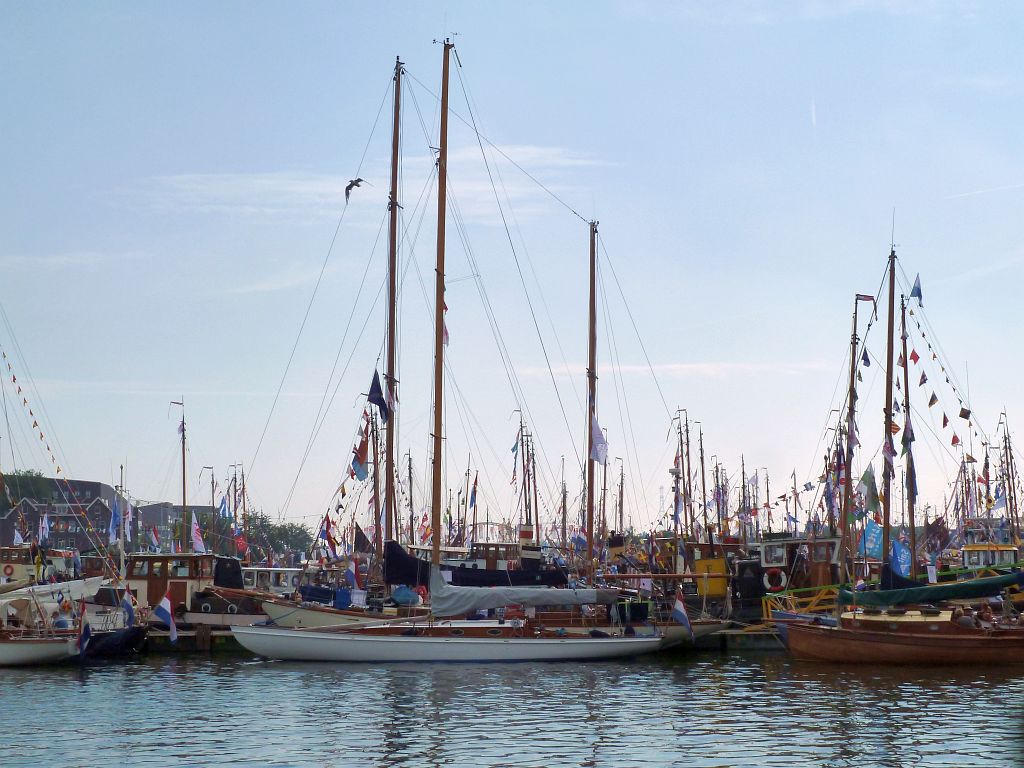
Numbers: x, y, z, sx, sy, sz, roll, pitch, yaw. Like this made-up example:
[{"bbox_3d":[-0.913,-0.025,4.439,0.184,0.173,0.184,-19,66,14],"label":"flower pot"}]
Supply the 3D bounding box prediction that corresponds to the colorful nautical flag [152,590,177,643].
[{"bbox_3d":[-9.877,6.628,53.123,0.741,1.472,0.200,0,-5,0],"label":"colorful nautical flag"}]

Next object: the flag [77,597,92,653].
[{"bbox_3d":[-11.497,6.522,50.121,0.430,1.495,0.200,0,-5,0],"label":"flag"}]

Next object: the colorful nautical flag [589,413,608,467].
[{"bbox_3d":[2.731,1.774,58.500,0.620,1.630,0.200,0,-5,0],"label":"colorful nautical flag"}]

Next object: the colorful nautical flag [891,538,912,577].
[{"bbox_3d":[12.694,5.655,60.738,0.789,1.233,0.150,0,-5,0],"label":"colorful nautical flag"}]

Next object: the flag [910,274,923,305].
[{"bbox_3d":[13.674,-3.195,63.000,0.420,1.000,0.150,0,-5,0],"label":"flag"}]

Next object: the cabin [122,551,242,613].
[{"bbox_3d":[-10.836,6.568,61.661,3.400,2.000,2.500,-1,-5,7],"label":"cabin"}]

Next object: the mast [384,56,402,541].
[{"bbox_3d":[-3.809,-1.916,59.818,0.210,17.492,0.210,1,-5,0],"label":"mast"}]

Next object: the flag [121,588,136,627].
[{"bbox_3d":[-11.039,6.433,53.642,0.461,1.087,0.200,0,-5,0],"label":"flag"}]

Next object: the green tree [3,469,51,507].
[{"bbox_3d":[-73.546,17.053,280.000,9.000,8.800,8.500,0,-5,0],"label":"green tree"}]

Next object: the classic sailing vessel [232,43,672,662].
[{"bbox_3d":[-1.746,-0.977,53.593,12.372,18.049,2.800,0,-5,0],"label":"classic sailing vessel"}]

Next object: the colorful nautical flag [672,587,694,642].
[{"bbox_3d":[4.871,6.547,52.929,0.625,1.579,0.200,0,-5,0],"label":"colorful nautical flag"}]

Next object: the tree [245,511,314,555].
[{"bbox_3d":[-31.950,20.593,255.000,9.300,7.000,8.000,0,-5,0],"label":"tree"}]

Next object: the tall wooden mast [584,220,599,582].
[{"bbox_3d":[2.510,0.774,59.565,0.190,12.089,0.190,1,-5,0],"label":"tall wooden mast"}]

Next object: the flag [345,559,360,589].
[{"bbox_3d":[-5.478,6.508,64.000,0.550,1.020,0.200,0,-5,0],"label":"flag"}]

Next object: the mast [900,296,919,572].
[{"bbox_3d":[13.636,2.180,64.056,0.200,10.461,0.200,-1,-5,0],"label":"mast"}]

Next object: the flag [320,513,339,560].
[{"bbox_3d":[-6.735,5.591,68.775,0.664,1.692,0.200,0,-5,0],"label":"flag"}]

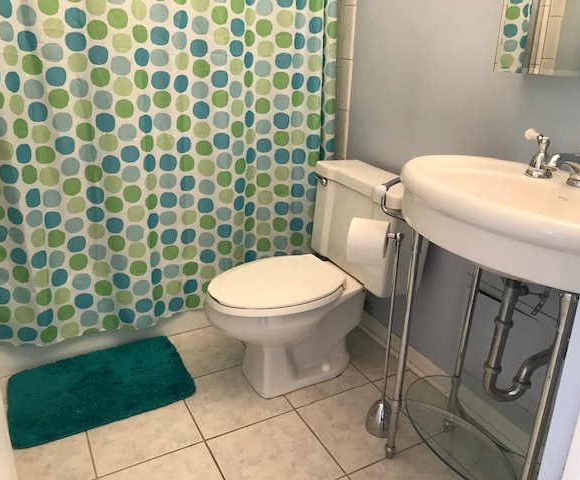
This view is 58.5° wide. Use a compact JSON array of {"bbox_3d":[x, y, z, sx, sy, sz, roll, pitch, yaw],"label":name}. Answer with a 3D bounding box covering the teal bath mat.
[{"bbox_3d":[-0.682,0.517,1.861,0.594,0.024,0.425,-11,24,-26],"label":"teal bath mat"}]

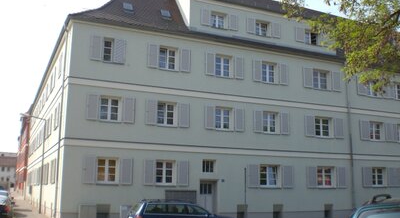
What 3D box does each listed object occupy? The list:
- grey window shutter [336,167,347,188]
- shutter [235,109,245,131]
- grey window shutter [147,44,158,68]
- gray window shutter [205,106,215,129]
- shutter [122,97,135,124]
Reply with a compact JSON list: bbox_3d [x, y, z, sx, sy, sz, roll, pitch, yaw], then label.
[{"bbox_3d":[8.804,4.255,27.153,0.720,1.270,0.050,5,-12,-24],"label":"grey window shutter"},{"bbox_3d":[2.269,0.621,24.906,0.640,1.360,0.050,5,-12,-24],"label":"shutter"},{"bbox_3d":[-2.490,-2.818,23.417,0.670,1.340,0.050,5,-12,-24],"label":"grey window shutter"},{"bbox_3d":[0.578,0.490,24.158,0.620,1.330,0.050,5,-12,-24],"label":"gray window shutter"},{"bbox_3d":[-3.763,0.059,23.223,0.620,1.360,0.050,5,-13,-23],"label":"shutter"}]

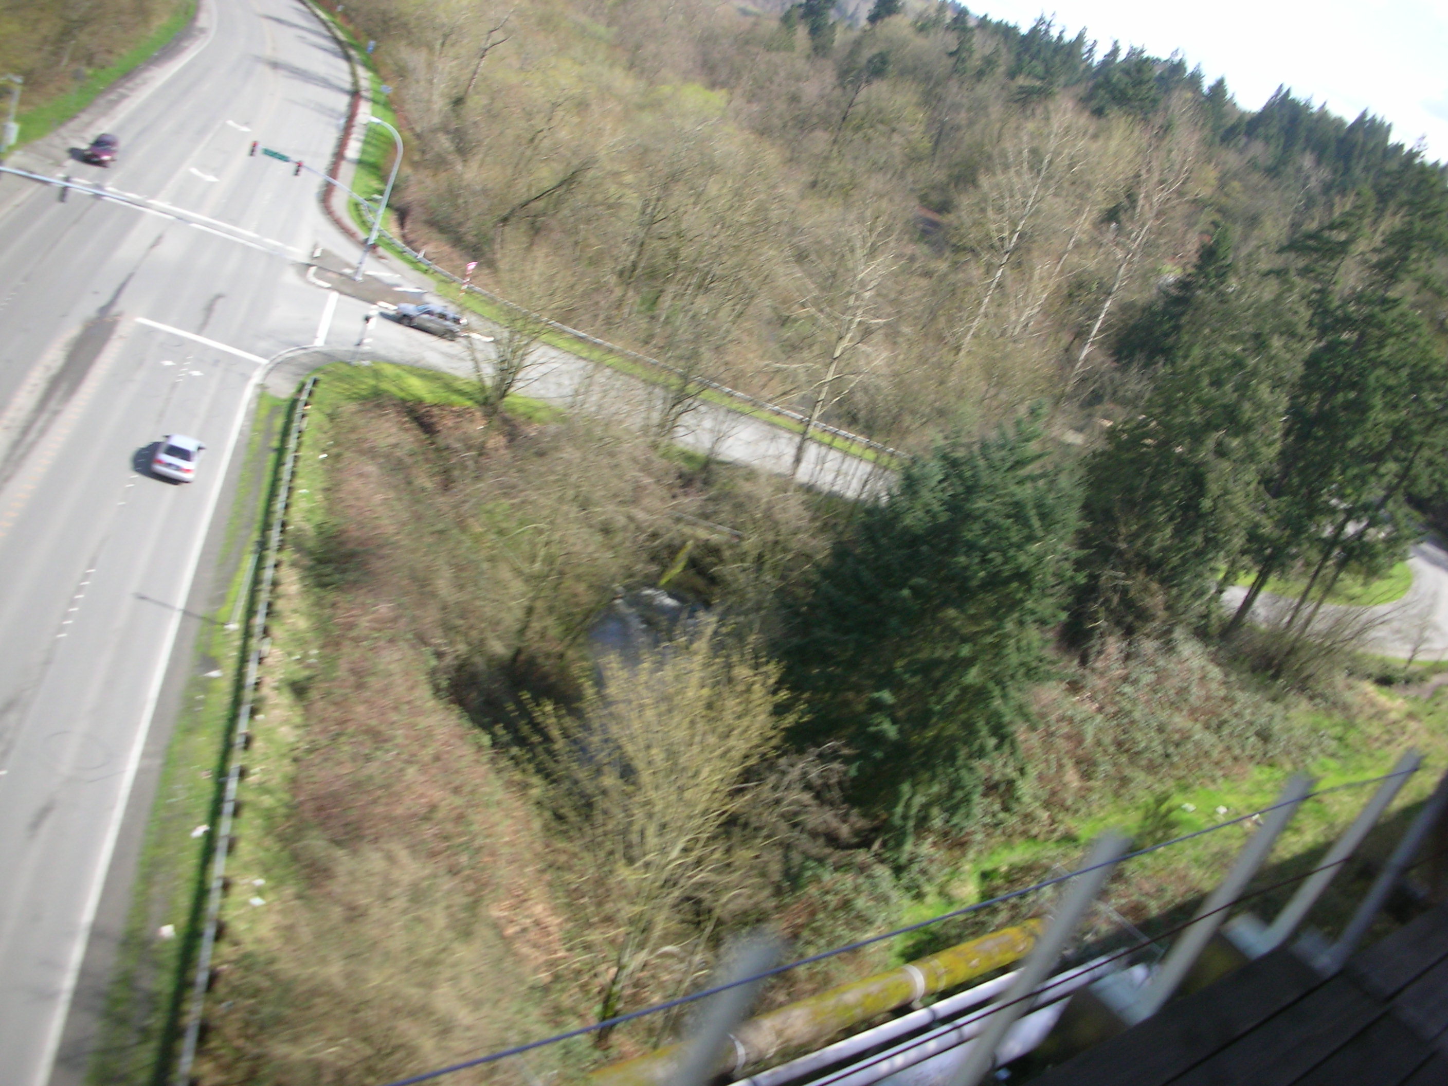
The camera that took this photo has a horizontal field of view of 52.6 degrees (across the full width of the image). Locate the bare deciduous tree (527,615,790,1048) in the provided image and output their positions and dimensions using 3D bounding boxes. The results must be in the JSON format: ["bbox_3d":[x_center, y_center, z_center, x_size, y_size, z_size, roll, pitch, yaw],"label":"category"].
[{"bbox_3d":[-3.314,9.106,46.826,7.200,15.000,7.200,24,19,4],"label":"bare deciduous tree"}]

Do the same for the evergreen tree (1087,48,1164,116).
[{"bbox_3d":[80.694,-92.792,295.429,12.000,17.500,12.000,25,19,6],"label":"evergreen tree"}]

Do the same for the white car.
[{"bbox_3d":[-24.952,-4.394,67.513,1.760,1.420,4.600,16,20,-19],"label":"white car"}]

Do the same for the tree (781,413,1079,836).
[{"bbox_3d":[9.468,3.694,66.780,10.500,21.000,10.500,26,19,9],"label":"tree"}]

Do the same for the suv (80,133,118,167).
[{"bbox_3d":[-46.290,-29.563,109.686,1.830,1.640,4.600,15,21,-22],"label":"suv"}]

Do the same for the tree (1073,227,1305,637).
[{"bbox_3d":[31.632,-6.538,100.060,12.000,27.000,12.000,28,20,15],"label":"tree"}]

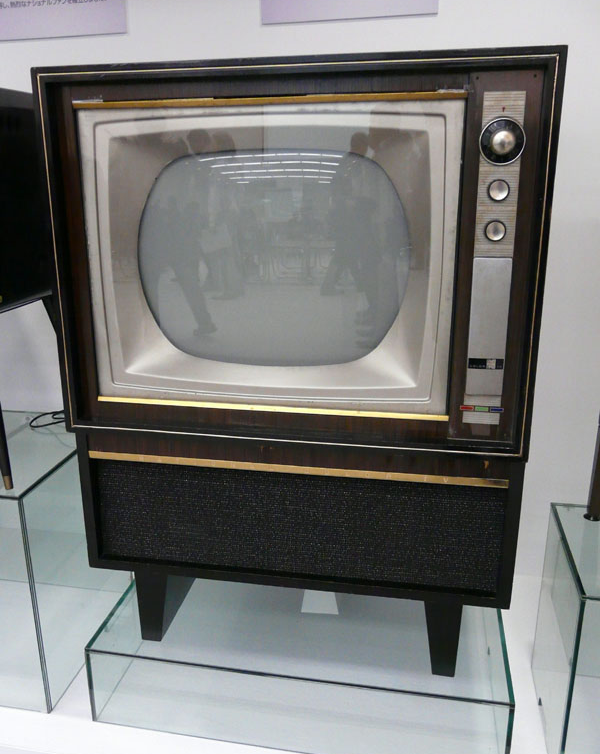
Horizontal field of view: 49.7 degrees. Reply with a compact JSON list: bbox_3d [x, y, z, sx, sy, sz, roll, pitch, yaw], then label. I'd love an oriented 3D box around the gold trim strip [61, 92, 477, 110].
[{"bbox_3d":[-0.062,-0.432,1.013,0.630,0.011,0.010,3,15,10],"label":"gold trim strip"}]

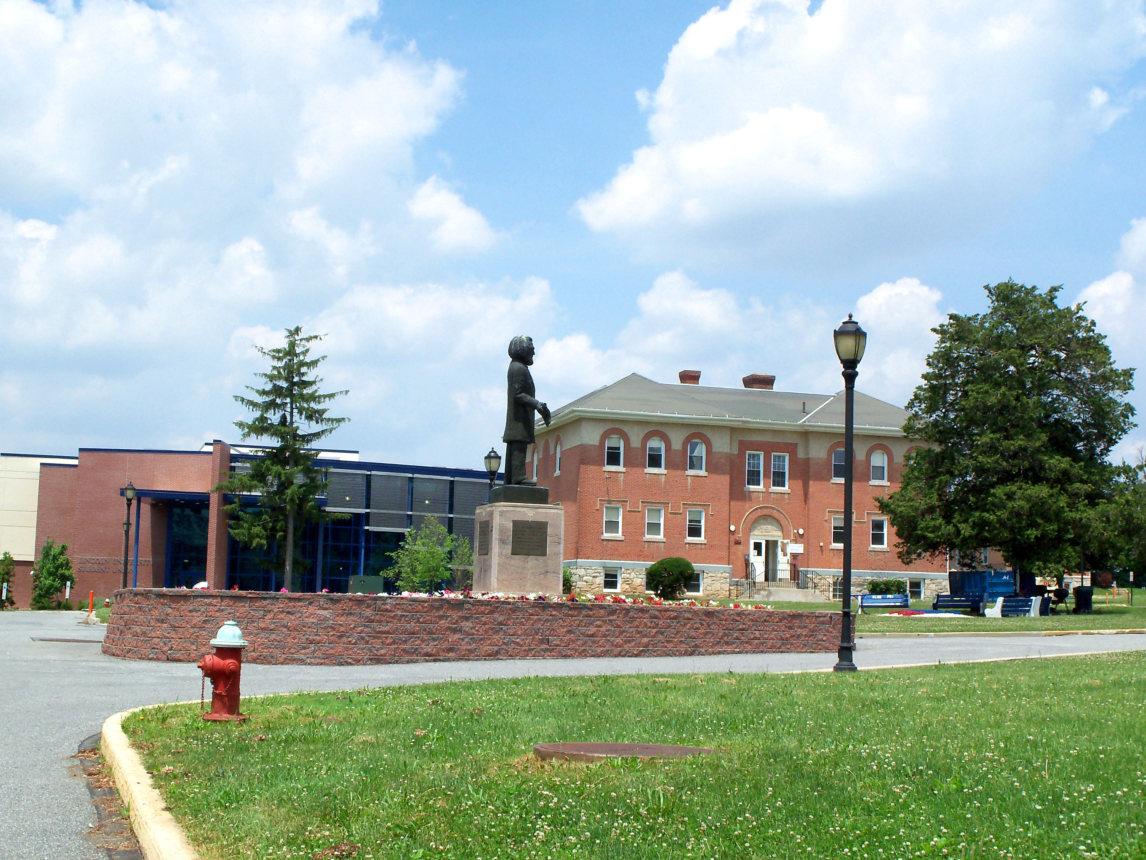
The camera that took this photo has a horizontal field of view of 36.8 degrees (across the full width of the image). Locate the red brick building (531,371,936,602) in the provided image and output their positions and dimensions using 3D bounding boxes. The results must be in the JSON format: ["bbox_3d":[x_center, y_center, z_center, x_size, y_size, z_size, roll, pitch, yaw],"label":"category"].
[{"bbox_3d":[8.175,3.323,94.611,21.640,12.090,14.660,3,-6,-16],"label":"red brick building"}]

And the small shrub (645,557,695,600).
[{"bbox_3d":[4.727,7.288,84.163,2.410,2.100,2.200,2,-6,0],"label":"small shrub"}]

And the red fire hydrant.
[{"bbox_3d":[-2.729,1.868,13.383,0.420,0.781,0.390,4,-6,-22],"label":"red fire hydrant"}]

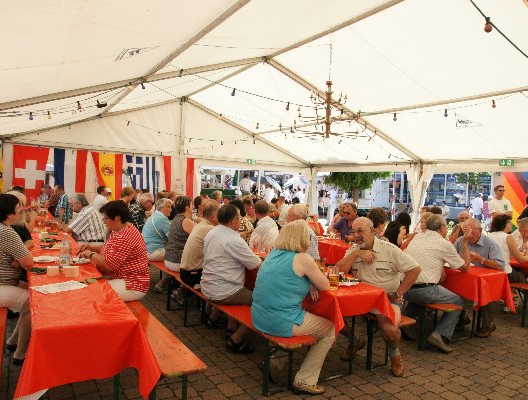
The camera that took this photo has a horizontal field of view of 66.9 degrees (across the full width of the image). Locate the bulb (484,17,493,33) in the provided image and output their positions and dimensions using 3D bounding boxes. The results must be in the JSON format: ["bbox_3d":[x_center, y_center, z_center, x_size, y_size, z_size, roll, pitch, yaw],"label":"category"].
[{"bbox_3d":[1.684,-1.316,3.000,0.062,0.125,0.062,1,2,-31],"label":"bulb"}]

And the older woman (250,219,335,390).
[{"bbox_3d":[0.236,0.834,3.234,0.730,1.320,0.500,2,2,-29],"label":"older woman"}]

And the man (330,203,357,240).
[{"bbox_3d":[1.481,0.771,6.985,0.750,1.340,0.520,2,2,-32],"label":"man"}]

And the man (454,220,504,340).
[{"bbox_3d":[2.373,0.856,4.547,0.780,1.277,0.585,1,2,-31],"label":"man"}]

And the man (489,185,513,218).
[{"bbox_3d":[4.362,0.662,7.491,0.520,1.810,0.320,3,2,6],"label":"man"}]

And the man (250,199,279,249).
[{"bbox_3d":[-0.011,0.696,7.341,0.750,1.320,0.500,2,2,-32],"label":"man"}]

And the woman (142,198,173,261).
[{"bbox_3d":[-1.400,0.672,5.886,0.720,1.320,0.500,2,2,-32],"label":"woman"}]

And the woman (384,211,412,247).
[{"bbox_3d":[1.535,0.842,4.641,0.720,1.340,0.500,3,0,-31],"label":"woman"}]

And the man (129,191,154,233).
[{"bbox_3d":[-1.838,0.592,6.446,0.663,1.365,0.517,1,2,-31],"label":"man"}]

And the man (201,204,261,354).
[{"bbox_3d":[-0.205,0.729,3.797,0.741,1.370,0.526,1,2,-31],"label":"man"}]

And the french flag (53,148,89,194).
[{"bbox_3d":[-5.277,-0.682,10.894,0.860,1.420,0.070,3,0,-31],"label":"french flag"}]

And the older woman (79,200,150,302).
[{"bbox_3d":[-1.405,0.687,3.670,0.624,1.365,0.526,1,2,-31],"label":"older woman"}]

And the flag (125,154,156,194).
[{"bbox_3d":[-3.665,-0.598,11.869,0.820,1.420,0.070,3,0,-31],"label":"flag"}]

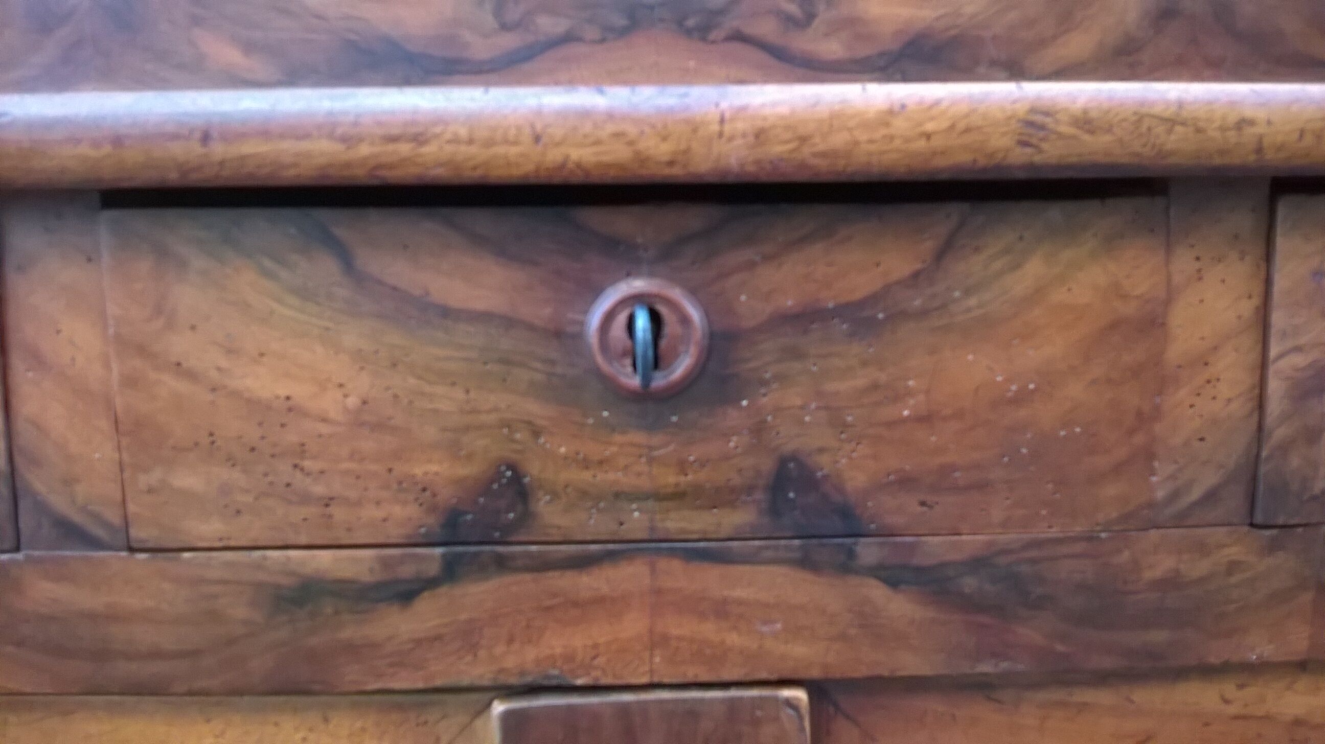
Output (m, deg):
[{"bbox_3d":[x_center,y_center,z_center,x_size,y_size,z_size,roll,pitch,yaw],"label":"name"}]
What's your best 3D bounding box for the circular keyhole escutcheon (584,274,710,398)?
[{"bbox_3d":[-0.005,-0.010,0.343,0.036,0.036,0.008,0,7,-2],"label":"circular keyhole escutcheon"}]

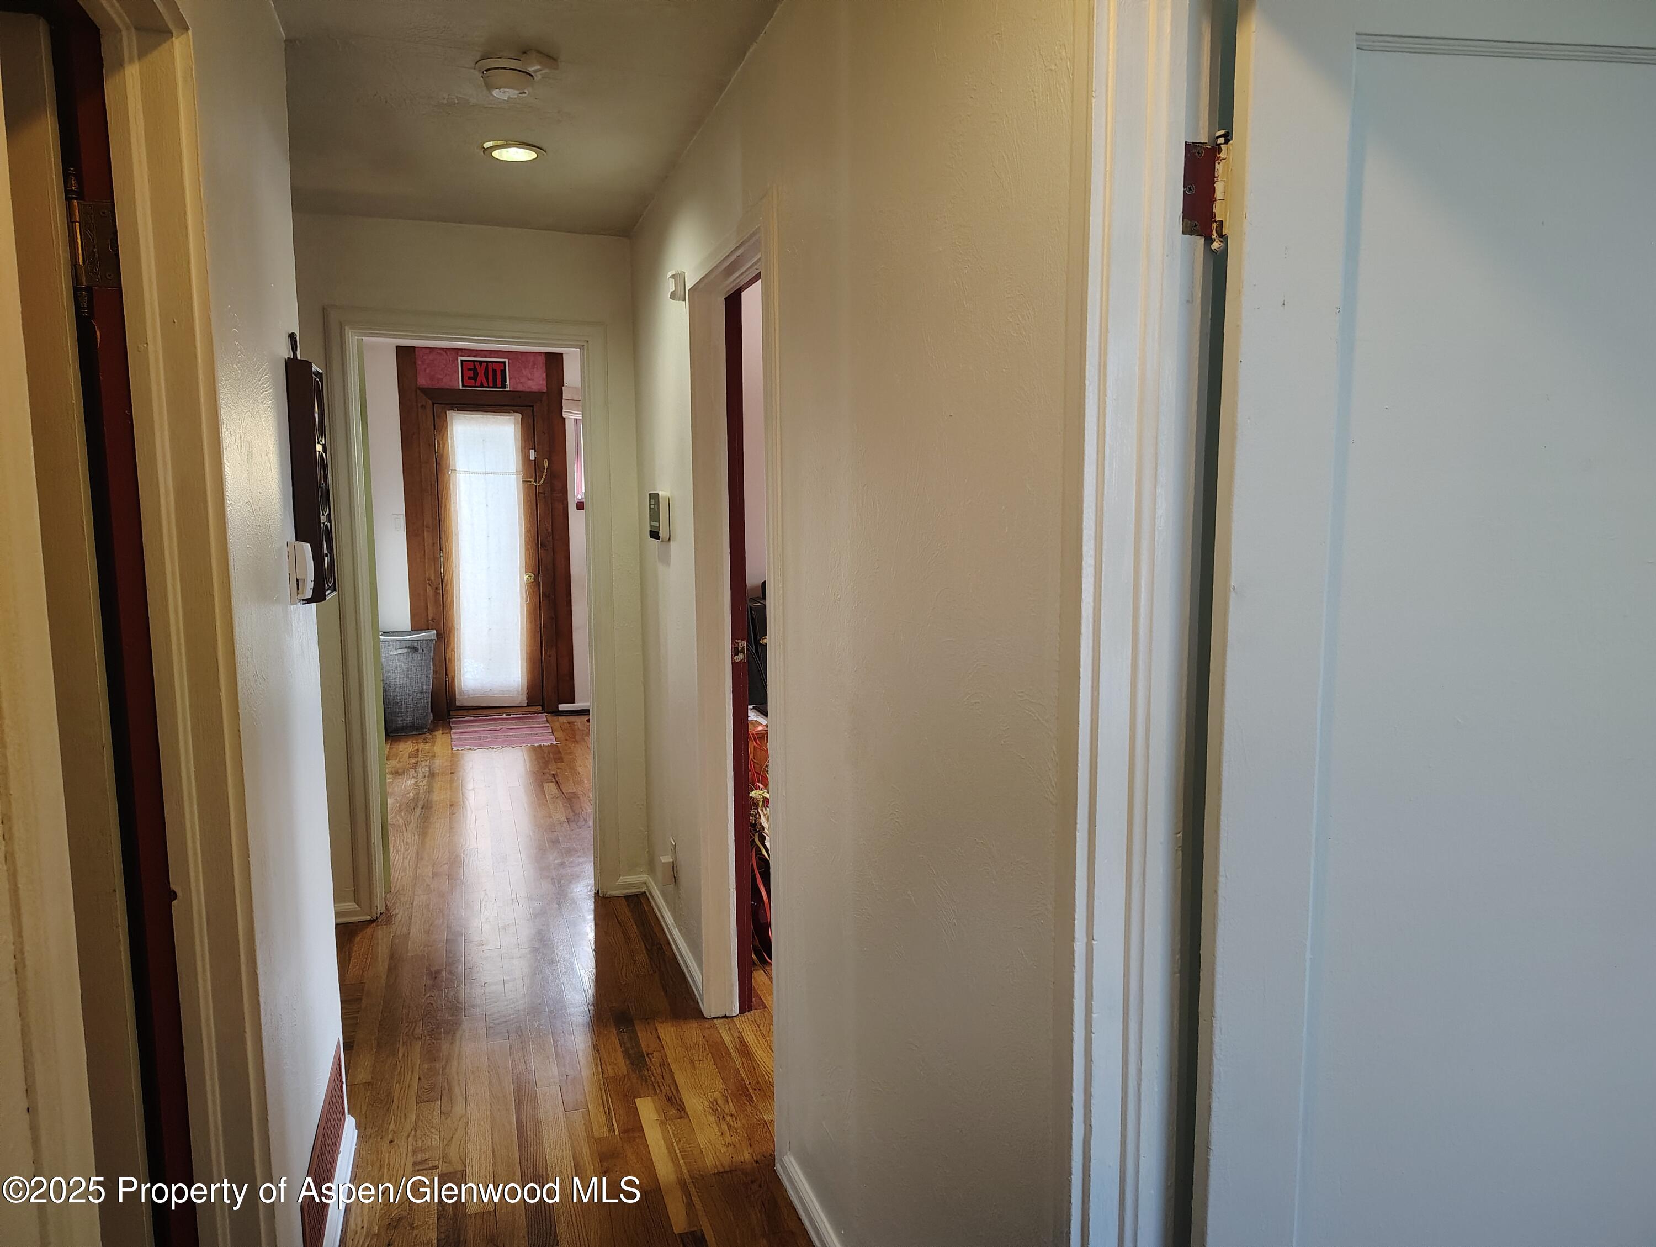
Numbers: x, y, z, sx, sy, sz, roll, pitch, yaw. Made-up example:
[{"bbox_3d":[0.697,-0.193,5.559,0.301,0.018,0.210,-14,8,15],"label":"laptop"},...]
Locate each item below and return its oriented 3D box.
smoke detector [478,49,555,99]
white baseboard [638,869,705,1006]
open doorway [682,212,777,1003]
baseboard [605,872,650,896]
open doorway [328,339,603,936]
[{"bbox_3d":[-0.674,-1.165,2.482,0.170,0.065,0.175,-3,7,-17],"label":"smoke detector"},{"bbox_3d":[-0.514,1.042,3.851,0.022,0.070,1.100,-3,7,-17],"label":"white baseboard"},{"bbox_3d":[-0.165,0.161,2.832,0.140,2.050,0.830,-3,7,-17],"label":"open doorway"},{"bbox_3d":[-0.771,0.987,4.357,0.165,0.070,0.022,-3,7,-17],"label":"baseboard"},{"bbox_3d":[-1.263,0.011,4.149,0.850,2.060,0.150,-3,7,-17],"label":"open doorway"}]

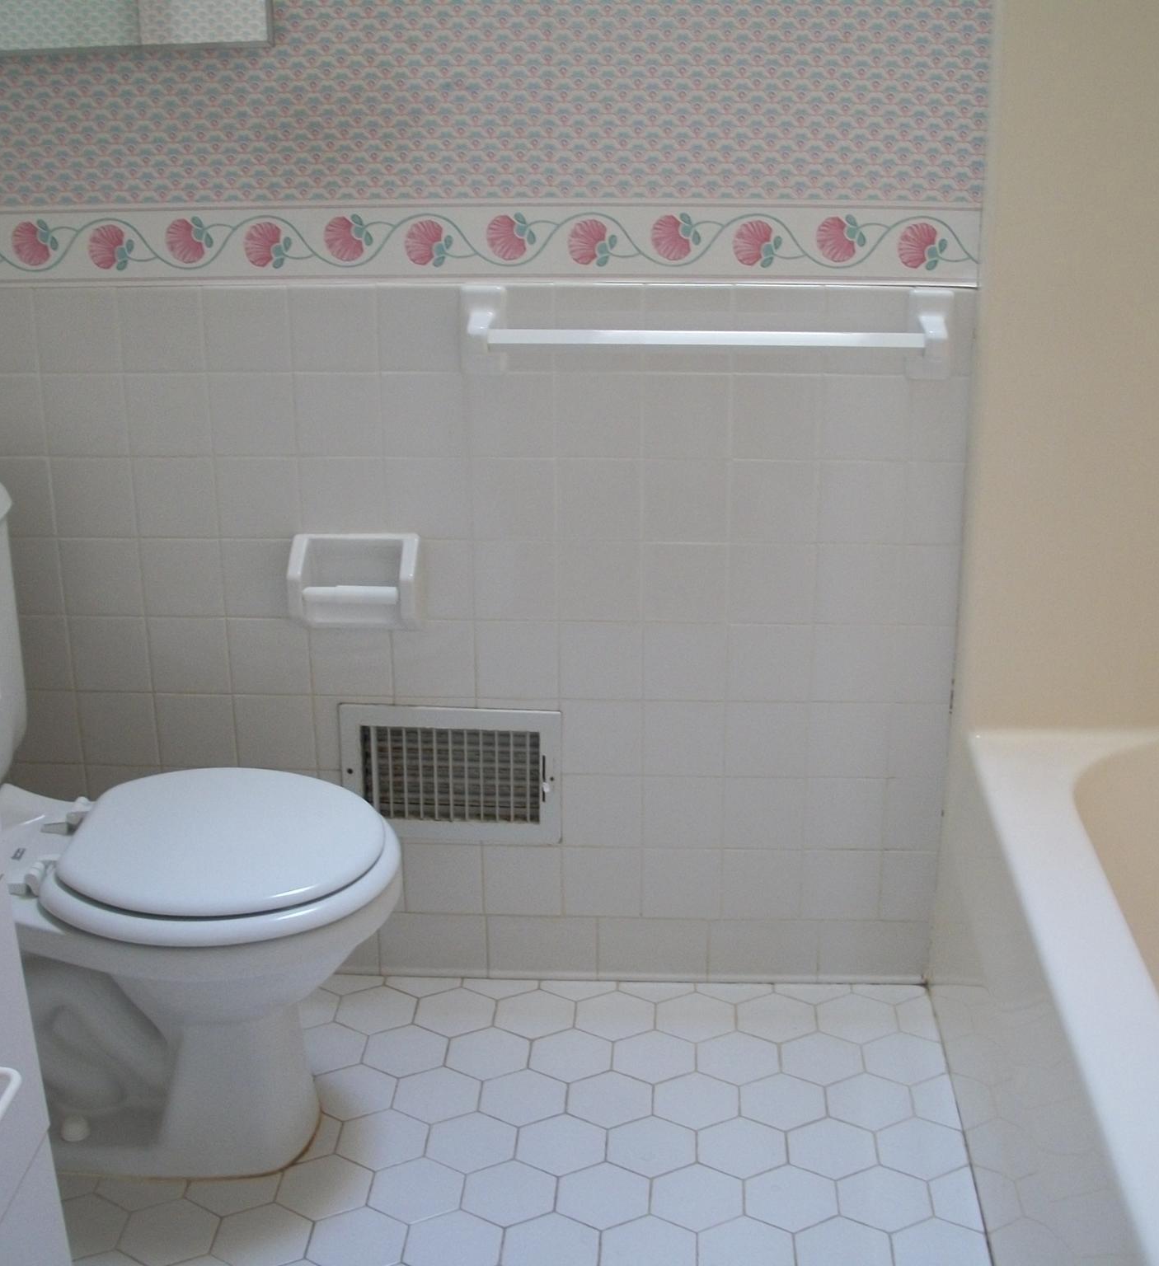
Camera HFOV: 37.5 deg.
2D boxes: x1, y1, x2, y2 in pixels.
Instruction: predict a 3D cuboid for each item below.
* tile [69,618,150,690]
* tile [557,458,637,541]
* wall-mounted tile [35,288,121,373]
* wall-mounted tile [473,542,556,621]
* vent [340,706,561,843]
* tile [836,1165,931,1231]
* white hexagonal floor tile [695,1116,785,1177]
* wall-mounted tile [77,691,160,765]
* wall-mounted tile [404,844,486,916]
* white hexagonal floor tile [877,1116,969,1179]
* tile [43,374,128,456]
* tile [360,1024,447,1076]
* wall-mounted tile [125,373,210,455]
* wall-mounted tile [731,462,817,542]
[{"bbox_3d":[-0.625,0.027,2.277,0.108,0.108,0.010,1,20,4],"label":"tile"},{"bbox_3d":[0.025,-0.170,2.166,0.108,0.108,0.009,1,20,3],"label":"tile"},{"bbox_3d":[-0.623,-0.375,2.121,0.108,0.108,0.009,1,21,3],"label":"wall-mounted tile"},{"bbox_3d":[-0.082,-0.068,2.212,0.108,0.108,0.009,1,20,3],"label":"wall-mounted tile"},{"bbox_3d":[-0.174,0.192,2.297,0.297,0.198,0.020,2,20,3],"label":"vent"},{"bbox_3d":[0.354,0.662,1.993,0.109,0.009,0.126,1,20,3],"label":"tile"},{"bbox_3d":[0.195,0.622,2.048,0.108,0.009,0.125,1,20,3],"label":"white hexagonal floor tile"},{"bbox_3d":[-0.621,0.132,2.315,0.107,0.107,0.009,1,20,3],"label":"wall-mounted tile"},{"bbox_3d":[-0.189,0.339,2.364,0.108,0.108,0.010,1,20,4],"label":"wall-mounted tile"},{"bbox_3d":[0.413,0.625,2.044,0.107,0.009,0.123,0,20,3],"label":"white hexagonal floor tile"},{"bbox_3d":[-0.631,-0.278,2.183,0.108,0.107,0.009,1,20,4],"label":"tile"},{"bbox_3d":[-0.226,0.553,2.240,0.105,0.009,0.121,1,20,4],"label":"tile"},{"bbox_3d":[-0.519,-0.275,2.160,0.108,0.108,0.009,1,20,3],"label":"wall-mounted tile"},{"bbox_3d":[0.244,-0.166,2.149,0.108,0.108,0.010,1,20,4],"label":"wall-mounted tile"}]

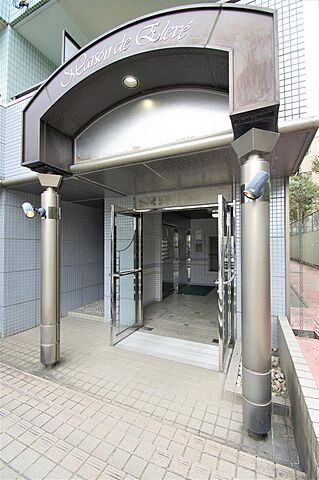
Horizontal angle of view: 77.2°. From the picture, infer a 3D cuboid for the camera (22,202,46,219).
[{"bbox_3d":[-1.417,-0.336,2.277,0.160,0.180,0.240,0,0,23],"label":"camera"}]

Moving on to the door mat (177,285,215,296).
[{"bbox_3d":[1.137,1.510,6.020,0.820,0.015,1.250,0,-1,24],"label":"door mat"}]

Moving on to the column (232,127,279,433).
[{"bbox_3d":[0.750,0.364,1.540,0.250,2.280,0.250,0,0,-22],"label":"column"}]

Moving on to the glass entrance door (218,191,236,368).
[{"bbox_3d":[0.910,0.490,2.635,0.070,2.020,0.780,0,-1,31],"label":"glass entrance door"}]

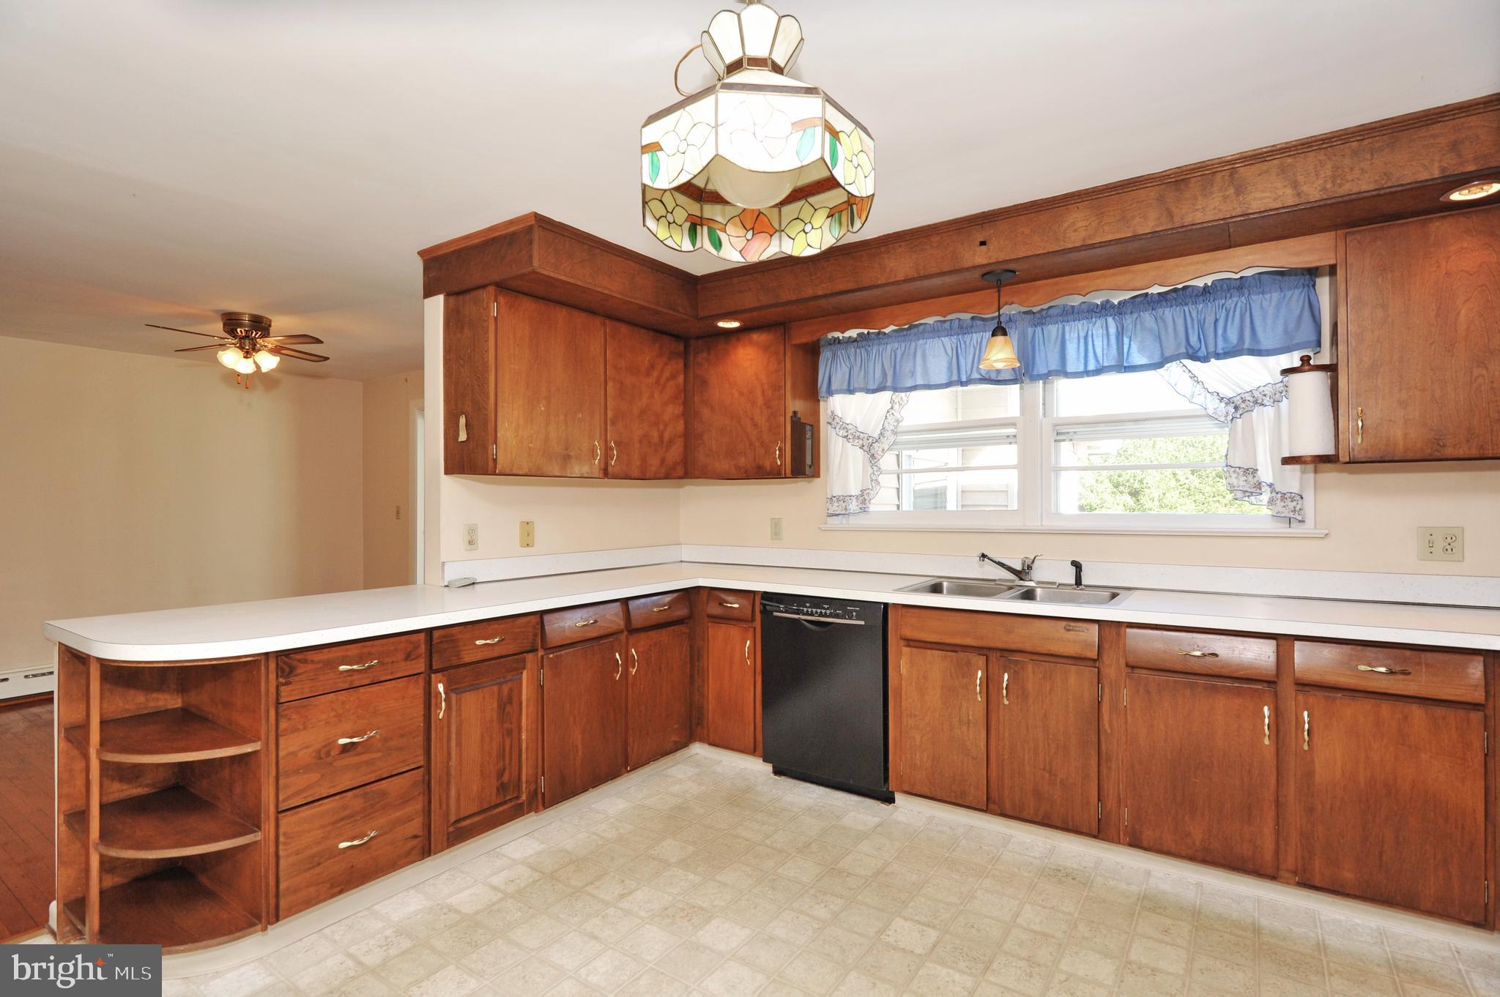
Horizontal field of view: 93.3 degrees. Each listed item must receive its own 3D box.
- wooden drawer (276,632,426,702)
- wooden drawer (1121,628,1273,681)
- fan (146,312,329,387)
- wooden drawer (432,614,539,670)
[{"bbox_3d":[-1.349,0.508,2.254,0.400,0.133,0.431,0,-1,33],"label":"wooden drawer"},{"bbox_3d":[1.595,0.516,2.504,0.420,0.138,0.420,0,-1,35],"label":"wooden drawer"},{"bbox_3d":[-2.926,-0.862,4.113,1.050,0.410,1.050,0,-1,35],"label":"fan"},{"bbox_3d":[-1.094,0.512,2.639,0.400,0.130,0.437,0,-1,33],"label":"wooden drawer"}]

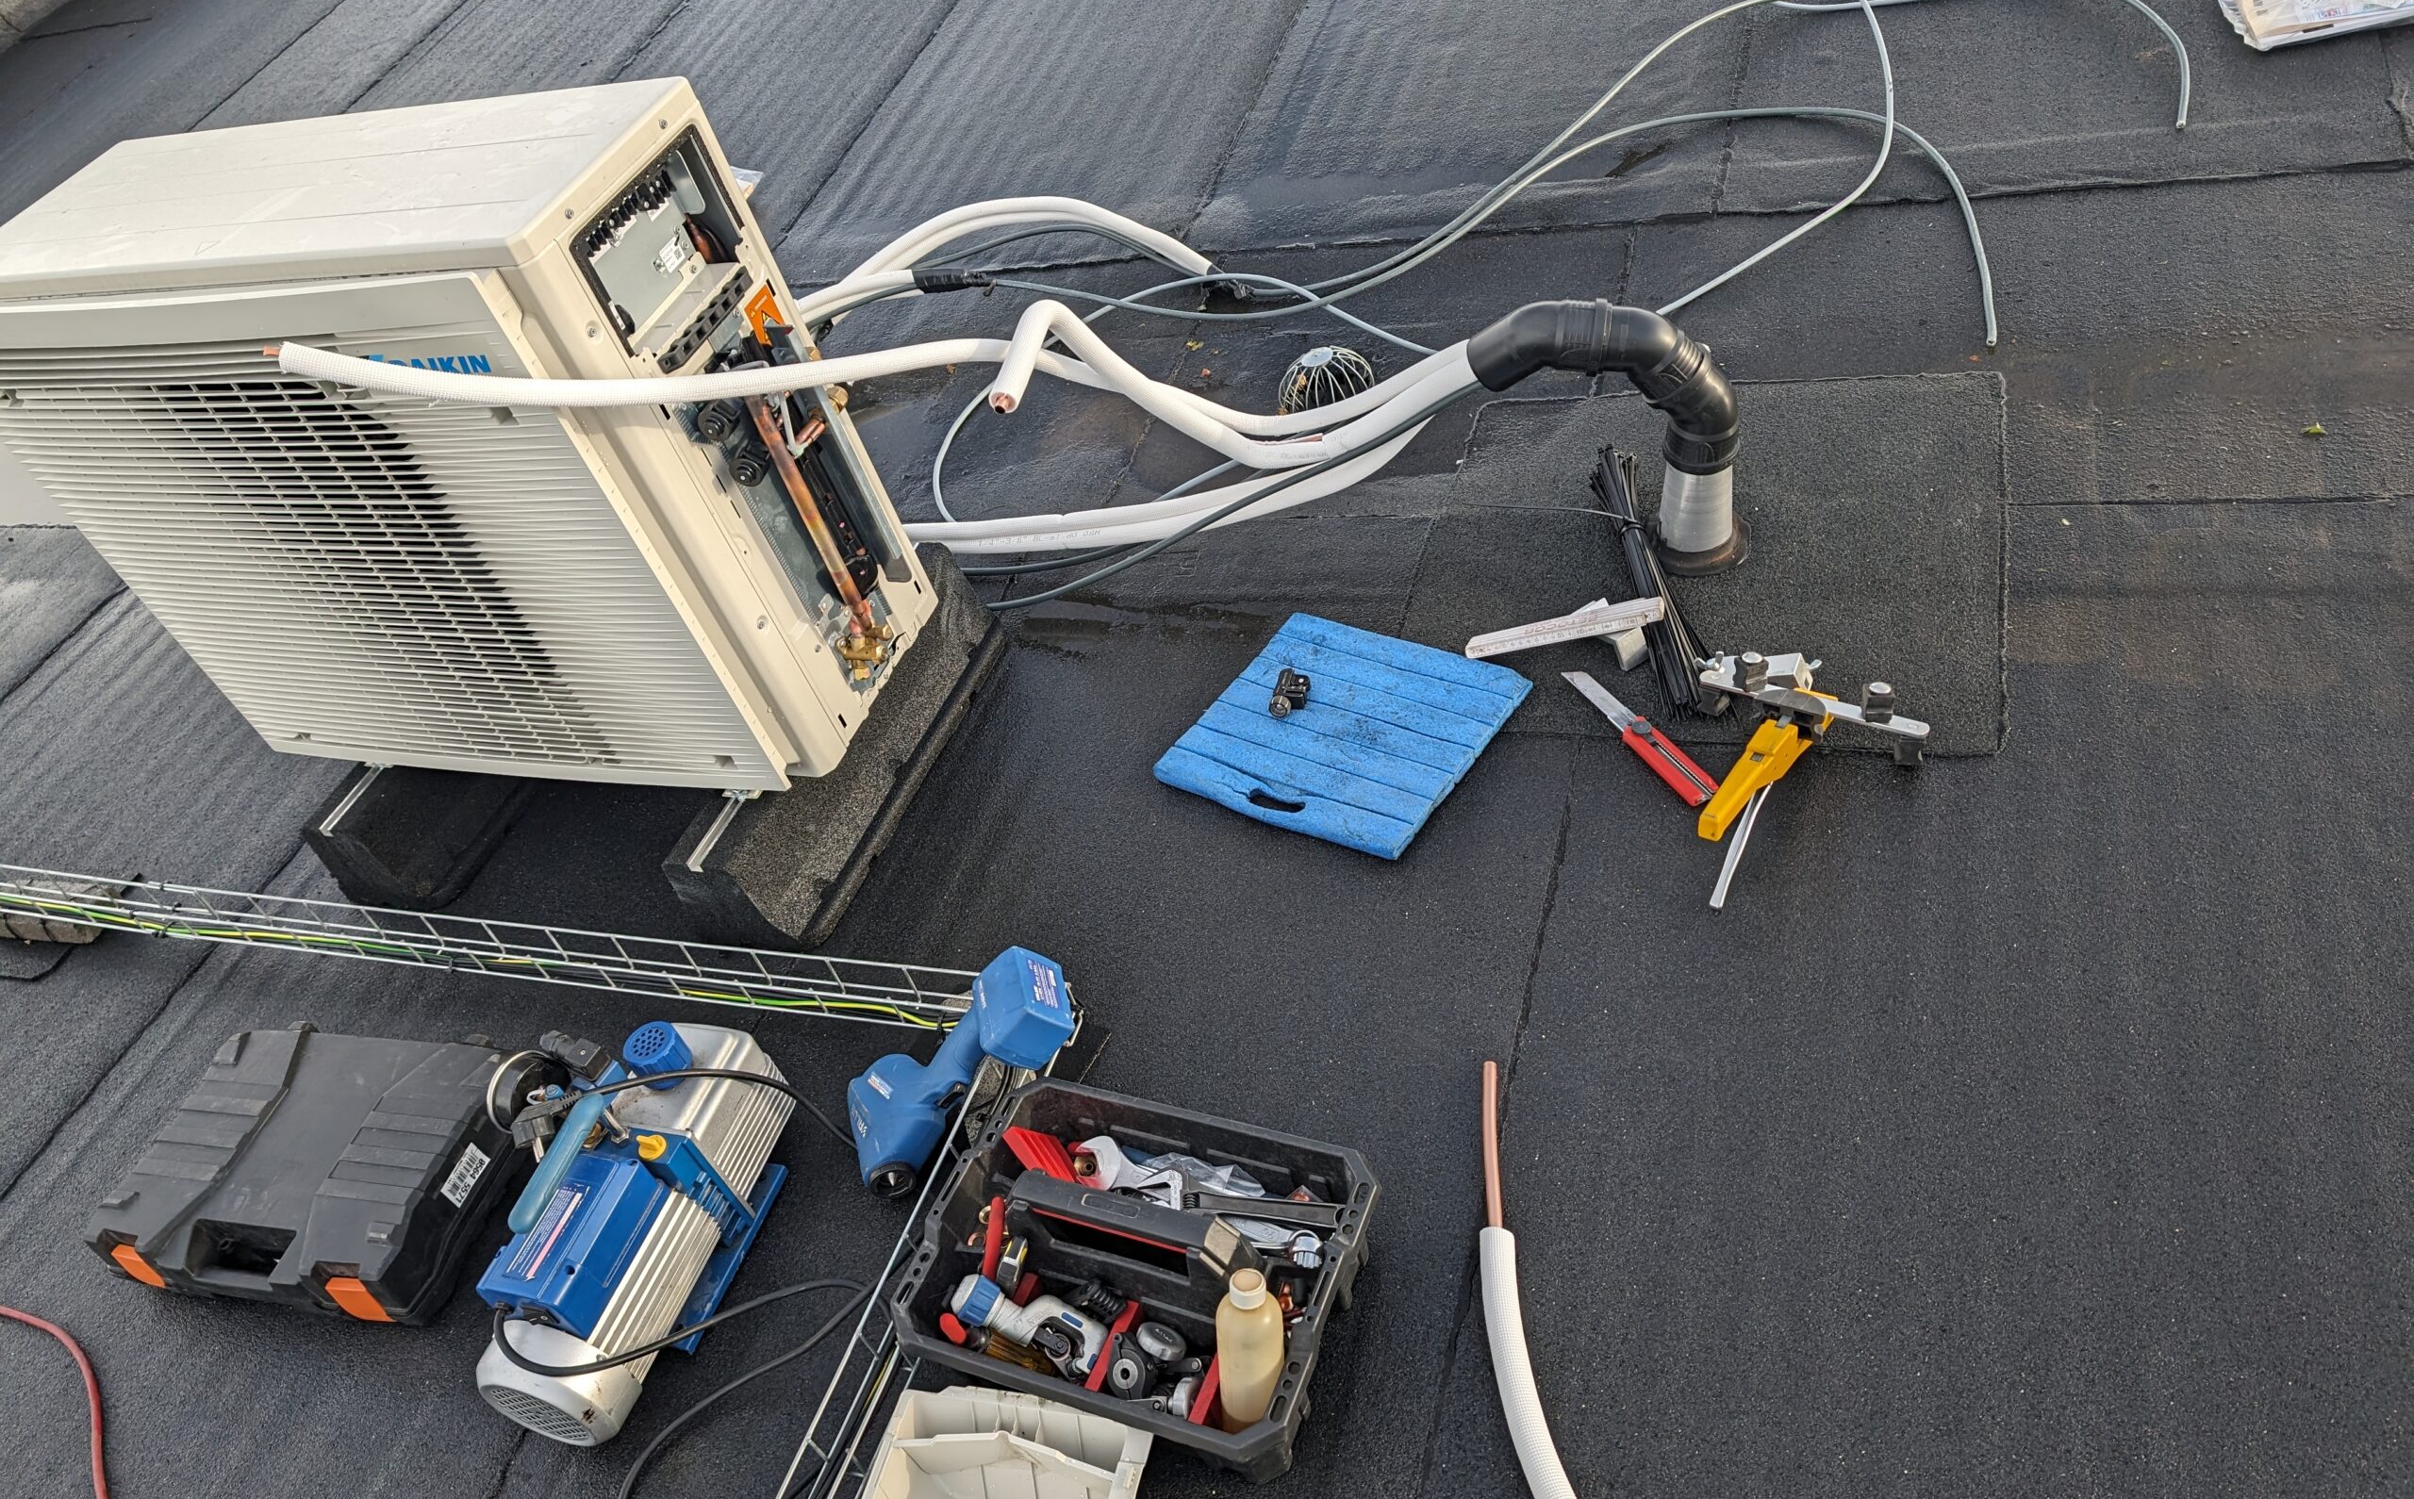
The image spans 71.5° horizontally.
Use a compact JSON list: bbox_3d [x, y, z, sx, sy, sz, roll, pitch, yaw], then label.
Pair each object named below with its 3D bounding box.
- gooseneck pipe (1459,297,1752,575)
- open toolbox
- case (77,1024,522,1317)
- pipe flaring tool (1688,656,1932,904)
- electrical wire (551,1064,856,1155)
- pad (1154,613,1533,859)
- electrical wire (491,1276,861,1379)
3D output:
[{"bbox_3d":[0.494,-0.419,2.125,0.385,0.333,0.120,22,56,35],"label":"gooseneck pipe"},{"bbox_3d":[-0.055,0.462,1.503,0.390,0.205,0.282,8,49,26],"label":"open toolbox"},{"bbox_3d":[-0.990,0.473,1.892,0.415,0.102,0.292,0,46,19],"label":"case"},{"bbox_3d":[0.604,0.026,1.797,0.255,0.104,0.315,18,54,33],"label":"pipe flaring tool"},{"bbox_3d":[-0.502,0.376,1.702,0.250,0.175,0.040,-12,43,7],"label":"electrical wire"},{"bbox_3d":[0.166,-0.026,2.058,0.352,0.028,0.304,20,55,34],"label":"pad"},{"bbox_3d":[-0.502,0.543,1.603,0.313,0.144,0.078,-19,43,0],"label":"electrical wire"}]

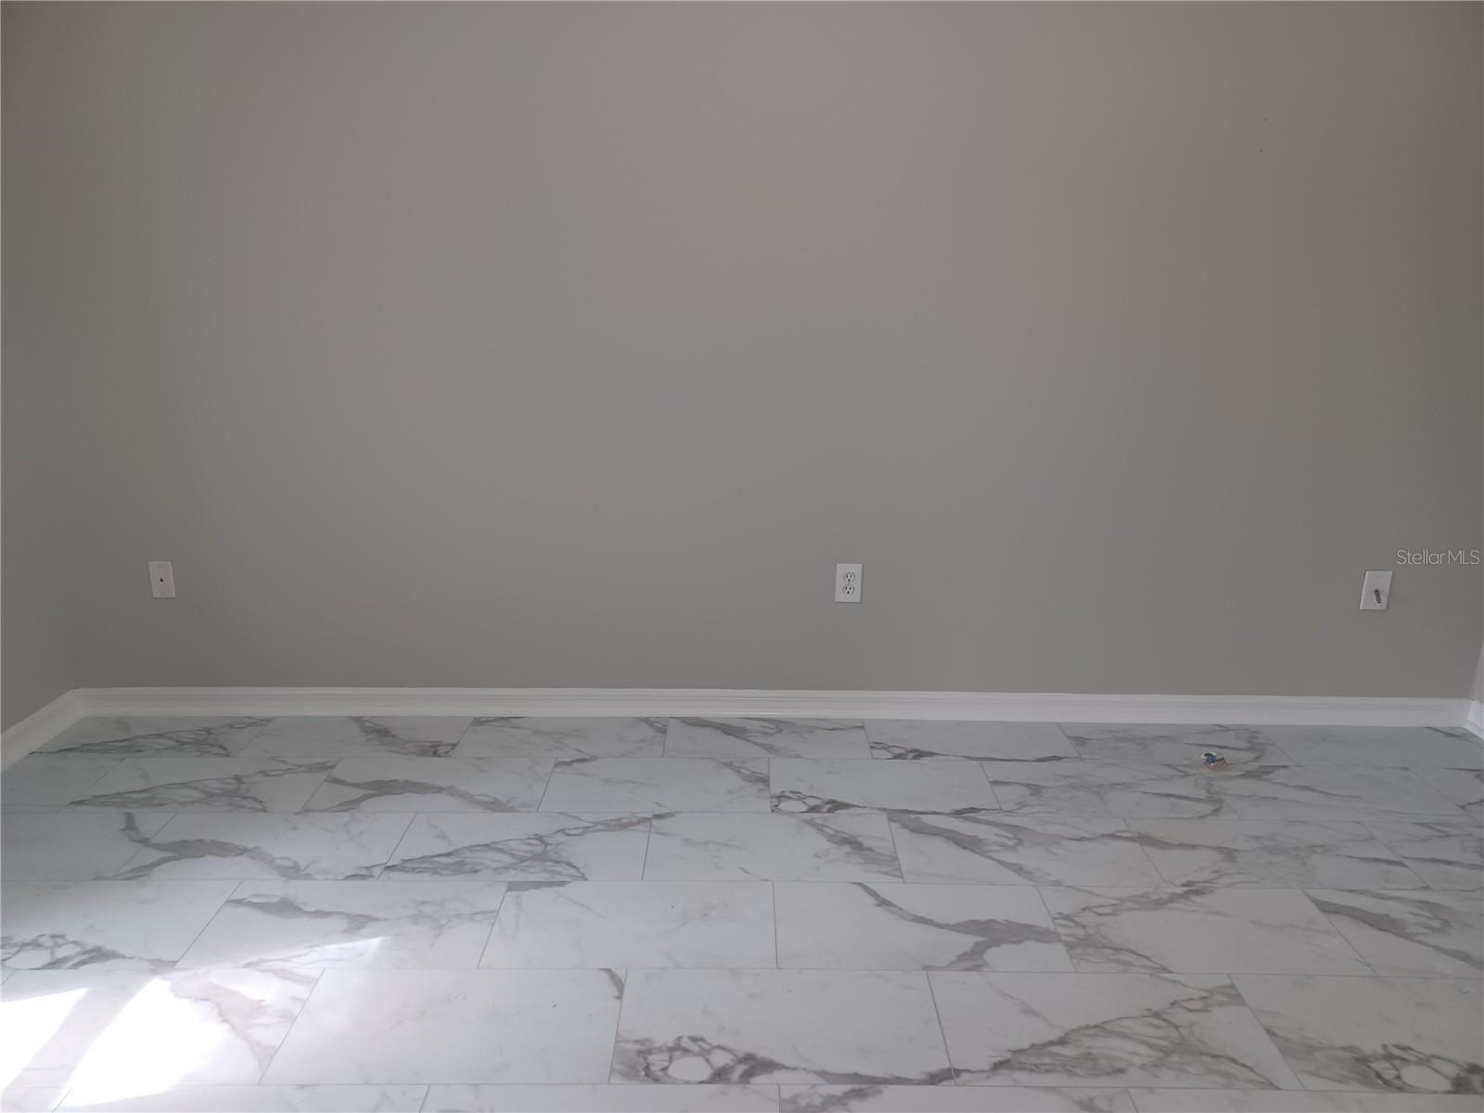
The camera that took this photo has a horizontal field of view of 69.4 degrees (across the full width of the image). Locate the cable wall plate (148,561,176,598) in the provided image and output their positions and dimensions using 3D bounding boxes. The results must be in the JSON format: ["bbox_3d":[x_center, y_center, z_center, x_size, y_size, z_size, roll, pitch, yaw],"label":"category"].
[{"bbox_3d":[-1.736,0.070,3.210,0.071,0.115,0.007,0,16,0],"label":"cable wall plate"}]

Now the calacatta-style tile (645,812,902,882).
[{"bbox_3d":[0.073,0.709,2.588,0.601,0.010,0.300,0,17,0],"label":"calacatta-style tile"}]

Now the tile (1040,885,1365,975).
[{"bbox_3d":[0.988,0.812,2.329,0.610,0.010,0.305,0,16,0],"label":"tile"}]

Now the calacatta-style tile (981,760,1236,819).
[{"bbox_3d":[0.967,0.627,2.856,0.595,0.010,0.302,0,16,0],"label":"calacatta-style tile"}]

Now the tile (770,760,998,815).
[{"bbox_3d":[0.380,0.631,2.930,0.610,0.010,0.305,0,16,0],"label":"tile"}]

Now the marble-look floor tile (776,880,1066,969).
[{"bbox_3d":[0.373,0.798,2.301,0.601,0.010,0.300,0,17,0],"label":"marble-look floor tile"}]

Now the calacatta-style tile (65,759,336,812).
[{"bbox_3d":[-1.429,0.610,2.870,0.601,0.010,0.300,0,17,0],"label":"calacatta-style tile"}]

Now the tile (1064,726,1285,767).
[{"bbox_3d":[1.265,0.549,3.135,0.595,0.010,0.277,0,16,0],"label":"tile"}]

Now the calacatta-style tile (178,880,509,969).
[{"bbox_3d":[-0.821,0.778,2.267,0.595,0.010,0.302,0,16,0],"label":"calacatta-style tile"}]

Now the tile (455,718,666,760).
[{"bbox_3d":[-0.530,0.541,3.209,0.610,0.010,0.297,0,16,0],"label":"tile"}]

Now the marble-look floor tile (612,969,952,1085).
[{"bbox_3d":[0.072,0.891,2.034,0.610,0.010,0.305,0,16,0],"label":"marble-look floor tile"}]

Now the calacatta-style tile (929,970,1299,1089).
[{"bbox_3d":[0.666,0.874,1.983,0.595,0.010,0.302,0,16,0],"label":"calacatta-style tile"}]

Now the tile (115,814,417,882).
[{"bbox_3d":[-1.145,0.709,2.617,0.610,0.010,0.305,0,16,0],"label":"tile"}]

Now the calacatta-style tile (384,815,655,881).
[{"bbox_3d":[-0.524,0.697,2.558,0.595,0.010,0.302,0,16,0],"label":"calacatta-style tile"}]

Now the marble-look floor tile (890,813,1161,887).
[{"bbox_3d":[0.675,0.714,2.590,0.601,0.010,0.300,0,17,0],"label":"marble-look floor tile"}]

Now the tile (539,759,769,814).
[{"bbox_3d":[-0.225,0.626,2.927,0.610,0.010,0.305,0,16,0],"label":"tile"}]

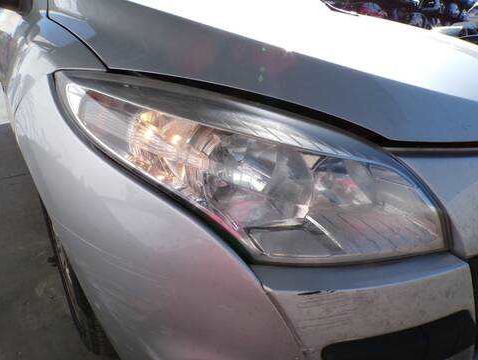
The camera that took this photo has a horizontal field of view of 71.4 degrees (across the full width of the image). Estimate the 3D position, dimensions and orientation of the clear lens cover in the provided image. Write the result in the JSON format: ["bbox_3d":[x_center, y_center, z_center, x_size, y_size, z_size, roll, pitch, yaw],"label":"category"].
[{"bbox_3d":[-0.037,-0.028,0.519,0.680,0.215,0.200,11,25,14],"label":"clear lens cover"}]

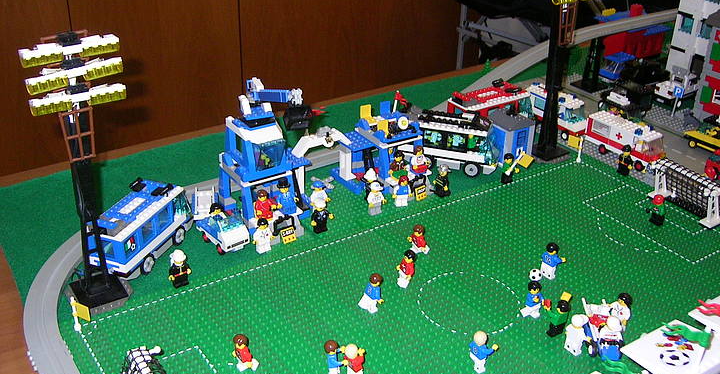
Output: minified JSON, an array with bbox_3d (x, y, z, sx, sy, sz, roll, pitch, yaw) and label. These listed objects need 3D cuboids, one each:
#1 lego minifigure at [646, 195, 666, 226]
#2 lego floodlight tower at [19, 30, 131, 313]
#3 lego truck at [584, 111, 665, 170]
[{"bbox_3d":[0.370,0.027,0.929,0.017,0.039,0.025,-20,35,-33],"label":"lego minifigure"},{"bbox_3d":[-0.260,-0.010,0.723,0.086,0.278,0.052,-17,33,-30],"label":"lego floodlight tower"},{"bbox_3d":[0.387,-0.068,1.095,0.035,0.054,0.118,-19,34,-32],"label":"lego truck"}]

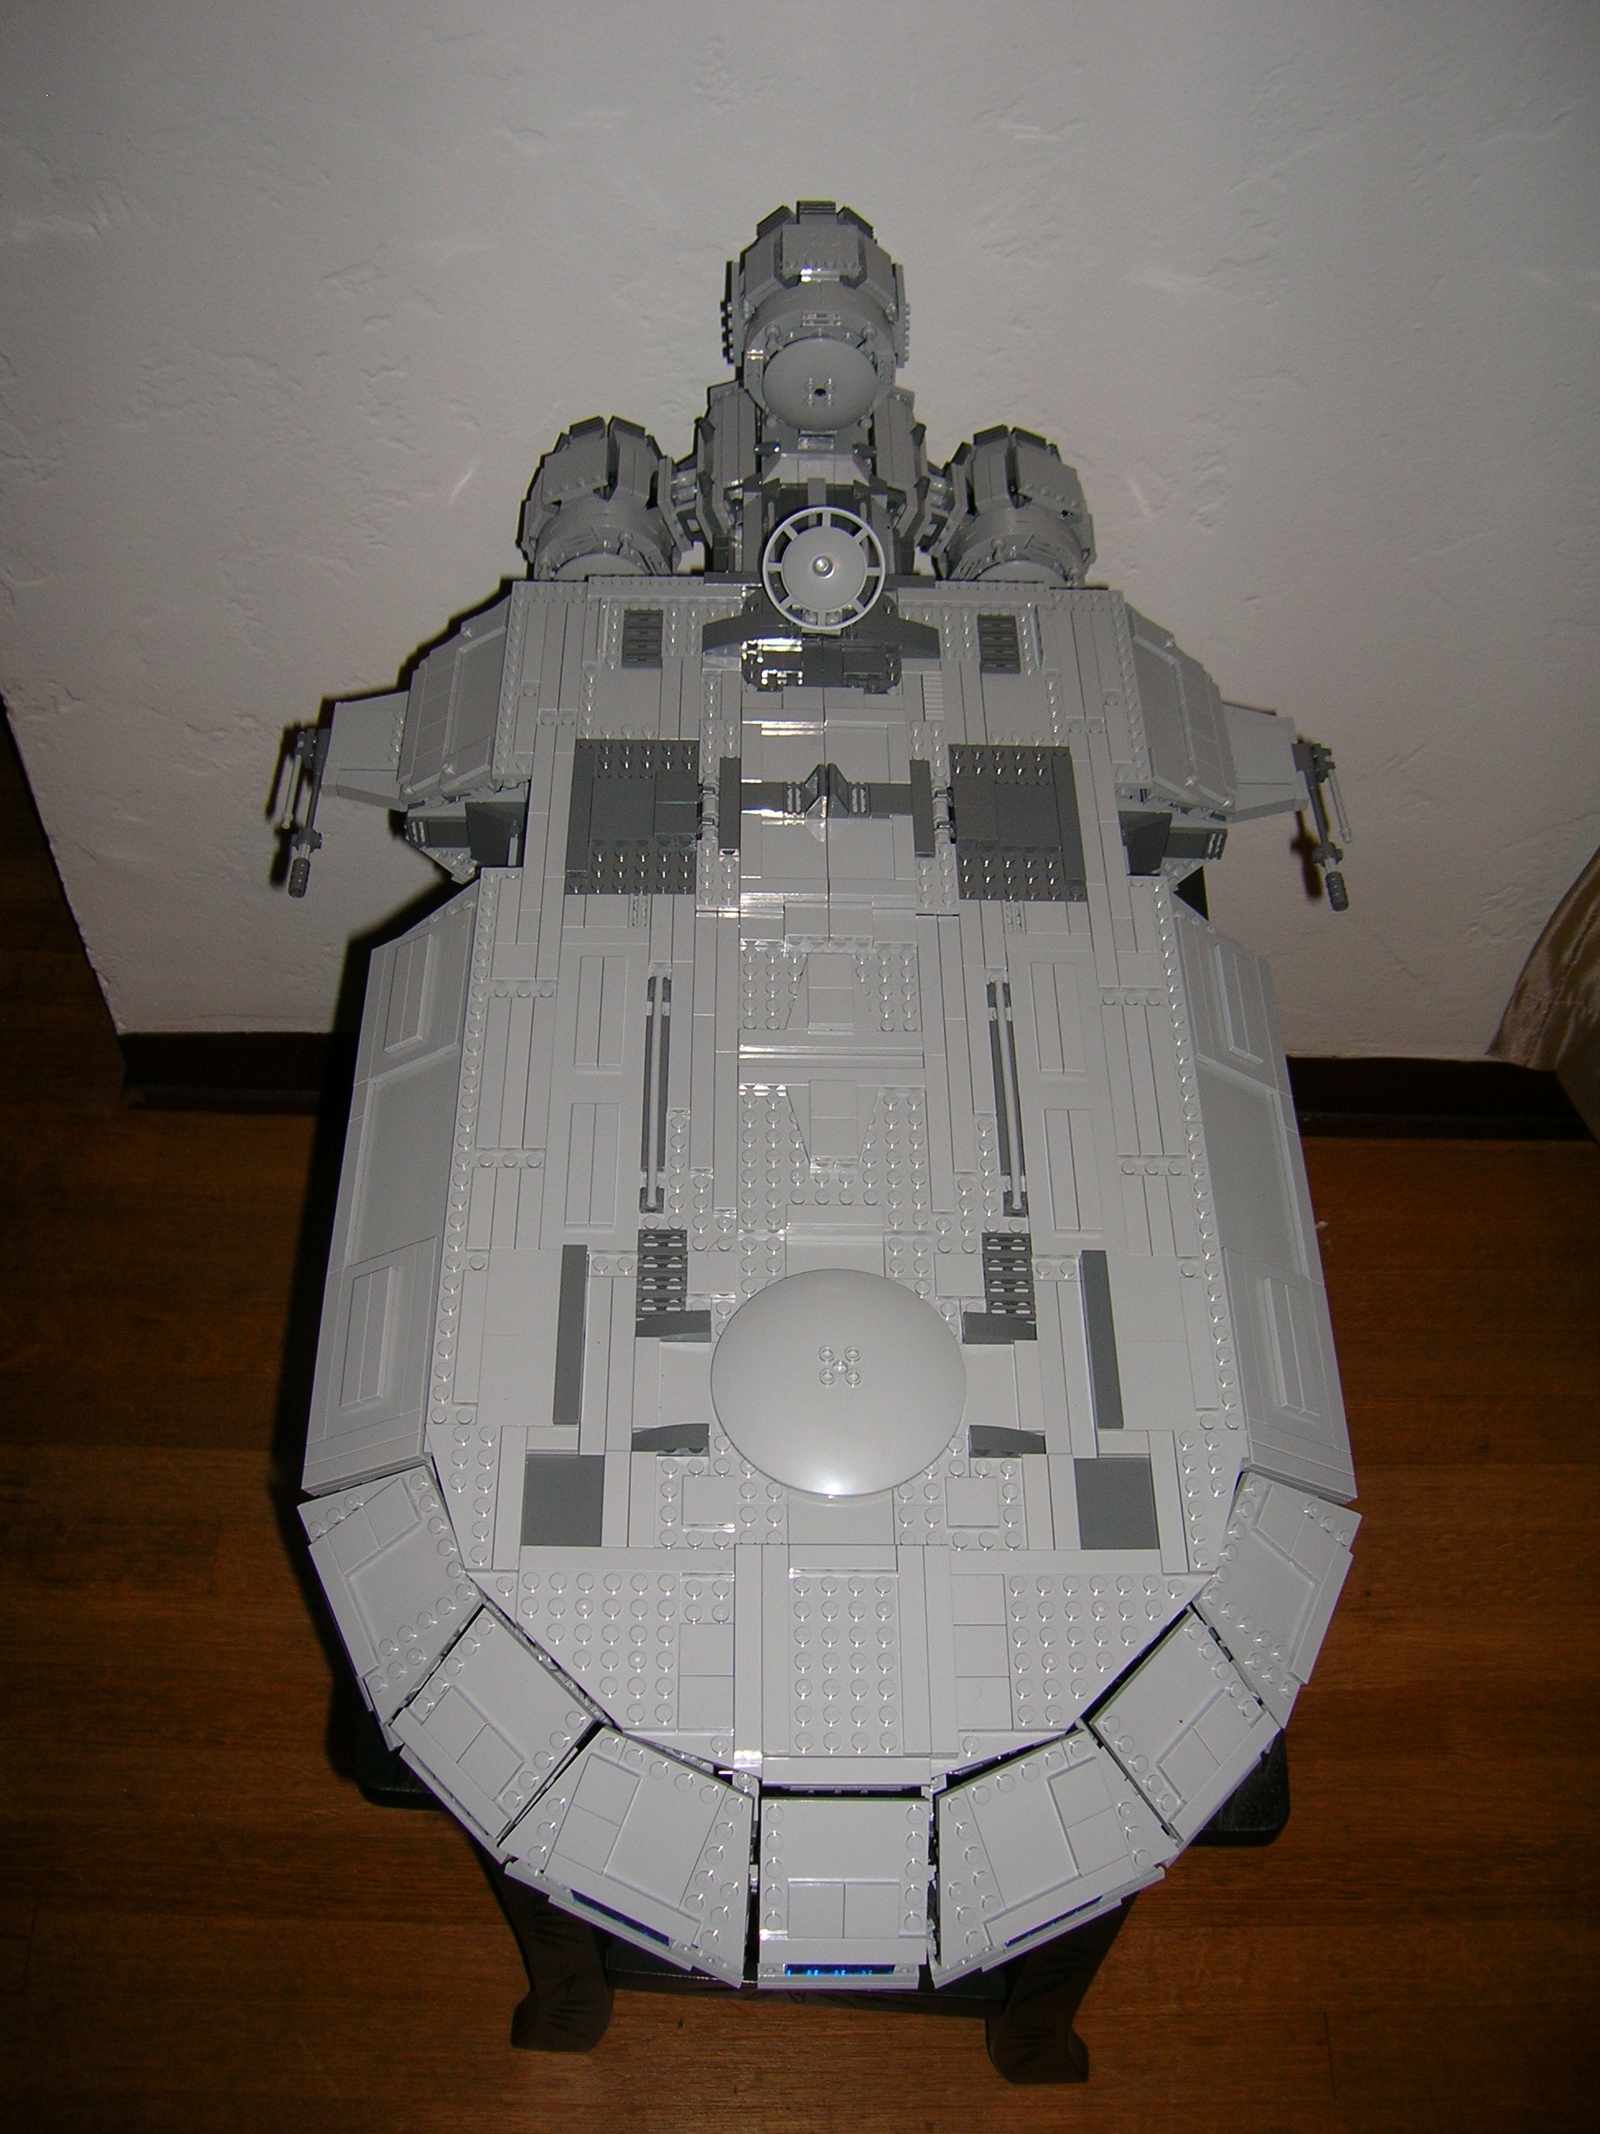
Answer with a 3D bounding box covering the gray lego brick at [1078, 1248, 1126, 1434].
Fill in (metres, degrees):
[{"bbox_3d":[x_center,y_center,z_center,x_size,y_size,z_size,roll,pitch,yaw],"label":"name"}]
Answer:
[{"bbox_3d":[0.096,0.088,0.670,0.008,0.005,0.064,1,53,-2],"label":"gray lego brick"}]

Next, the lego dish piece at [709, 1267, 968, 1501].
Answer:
[{"bbox_3d":[0.012,0.095,0.654,0.080,0.011,0.080,1,53,-2],"label":"lego dish piece"}]

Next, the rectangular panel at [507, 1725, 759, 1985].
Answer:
[{"bbox_3d":[-0.043,0.225,0.615,0.080,0.010,0.050,23,97,9],"label":"rectangular panel"}]

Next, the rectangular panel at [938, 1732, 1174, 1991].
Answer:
[{"bbox_3d":[0.069,0.226,0.618,0.080,0.010,0.050,-20,98,-13],"label":"rectangular panel"}]

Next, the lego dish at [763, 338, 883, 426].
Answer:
[{"bbox_3d":[0.009,-0.288,0.891,0.048,0.048,0.009,1,53,-2],"label":"lego dish"}]

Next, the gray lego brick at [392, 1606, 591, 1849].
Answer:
[{"bbox_3d":[-0.093,0.200,0.639,0.049,0.008,0.050,40,98,20],"label":"gray lego brick"}]

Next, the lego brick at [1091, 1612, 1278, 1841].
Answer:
[{"bbox_3d":[0.117,0.202,0.643,0.049,0.008,0.050,-40,101,-24],"label":"lego brick"}]

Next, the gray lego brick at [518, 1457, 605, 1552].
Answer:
[{"bbox_3d":[-0.071,0.132,0.635,0.024,0.004,0.030,1,53,-2],"label":"gray lego brick"}]

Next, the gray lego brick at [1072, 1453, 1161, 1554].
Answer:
[{"bbox_3d":[0.097,0.134,0.642,0.024,0.004,0.031,1,53,-2],"label":"gray lego brick"}]

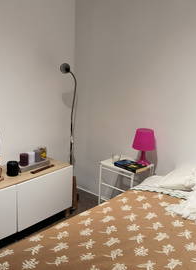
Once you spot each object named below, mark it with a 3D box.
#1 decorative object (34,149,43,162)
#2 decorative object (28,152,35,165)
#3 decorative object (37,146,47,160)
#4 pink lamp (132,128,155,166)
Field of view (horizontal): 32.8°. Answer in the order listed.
[{"bbox_3d":[-0.518,0.181,2.886,0.070,0.092,0.070,13,17,37],"label":"decorative object"},{"bbox_3d":[-0.569,0.195,2.829,0.070,0.087,0.070,2,13,-1],"label":"decorative object"},{"bbox_3d":[-0.485,0.164,2.939,0.069,0.106,0.069,13,17,37],"label":"decorative object"},{"bbox_3d":[0.385,0.100,2.776,0.190,0.290,0.190,2,13,-1],"label":"pink lamp"}]

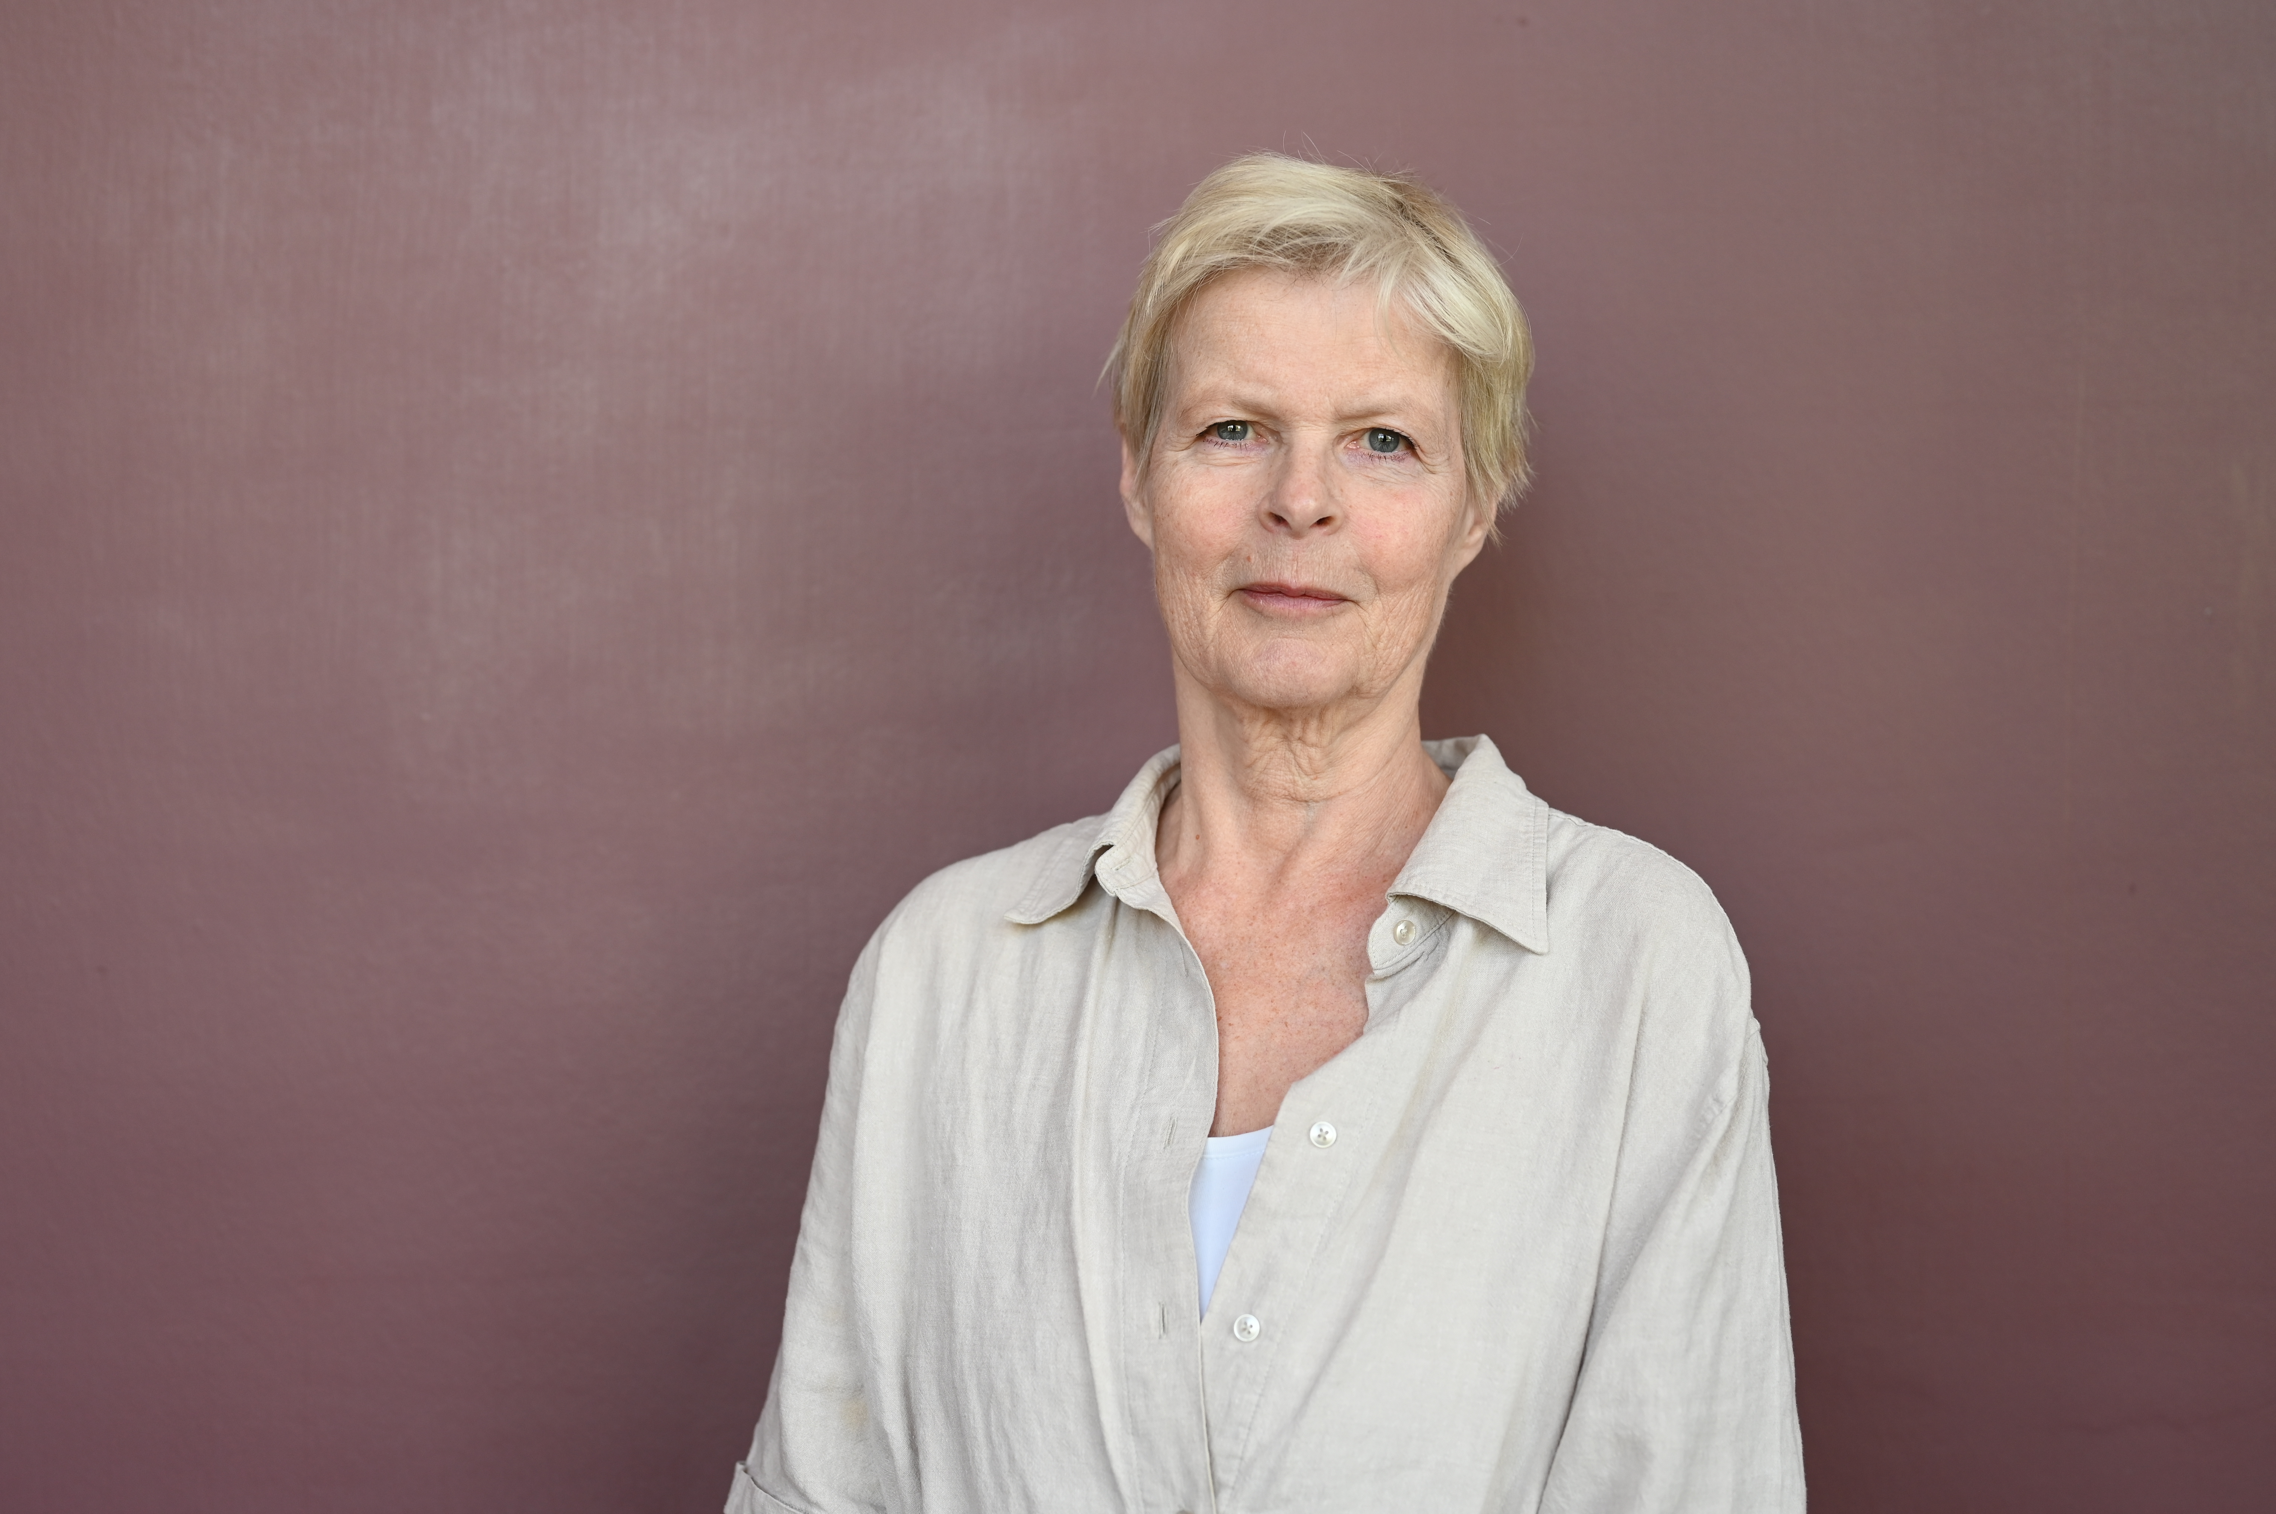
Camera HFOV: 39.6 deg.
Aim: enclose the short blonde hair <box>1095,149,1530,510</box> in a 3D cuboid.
[{"bbox_3d":[0.081,-0.176,1.405,0.187,0.185,0.210,3,-1,3],"label":"short blonde hair"}]

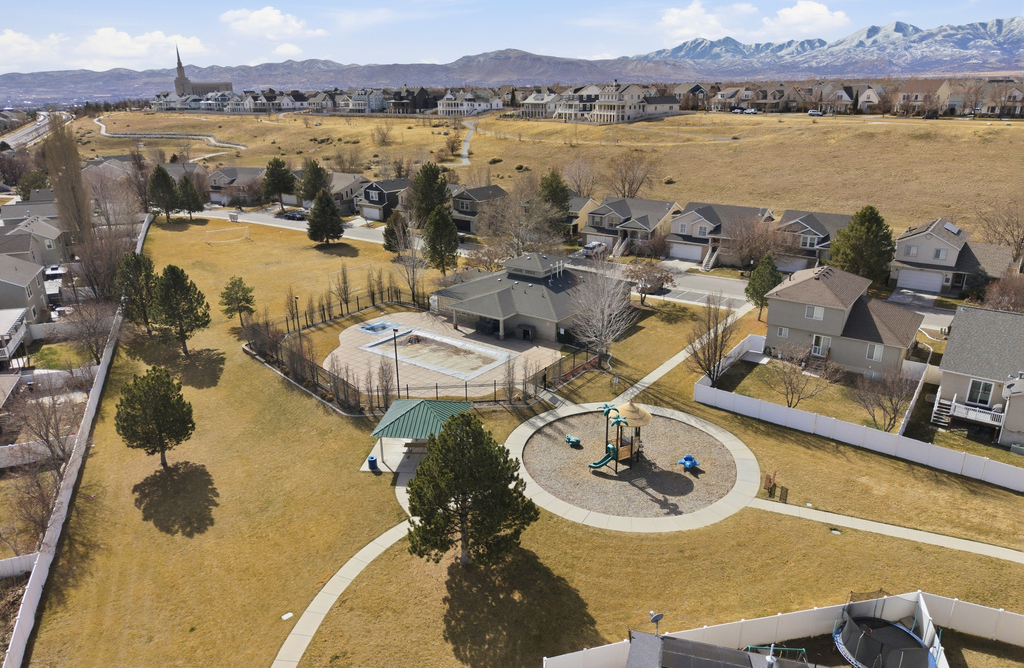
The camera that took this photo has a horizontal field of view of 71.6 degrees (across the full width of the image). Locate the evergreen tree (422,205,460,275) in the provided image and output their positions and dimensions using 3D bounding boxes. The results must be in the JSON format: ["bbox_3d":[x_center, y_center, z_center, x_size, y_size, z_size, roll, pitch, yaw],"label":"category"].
[{"bbox_3d":[-10.687,-13.932,107.029,5.420,10.550,5.420,0,20,0],"label":"evergreen tree"}]

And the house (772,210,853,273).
[{"bbox_3d":[45.192,-13.746,103.646,11.600,7.600,12.500,12,24,31],"label":"house"}]

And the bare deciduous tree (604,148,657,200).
[{"bbox_3d":[25.388,-34.106,152.119,11.130,10.950,11.130,0,20,0],"label":"bare deciduous tree"}]

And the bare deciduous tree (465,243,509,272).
[{"bbox_3d":[-3.644,-10.553,101.469,6.286,4.842,6.286,0,20,0],"label":"bare deciduous tree"}]

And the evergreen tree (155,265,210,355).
[{"bbox_3d":[-34.083,-2.378,73.552,5.265,9.928,5.265,0,20,0],"label":"evergreen tree"}]

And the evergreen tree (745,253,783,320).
[{"bbox_3d":[28.939,-5.360,81.640,4.375,8.103,4.375,-1,18,0],"label":"evergreen tree"}]

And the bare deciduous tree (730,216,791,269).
[{"bbox_3d":[35.479,-12.810,101.166,8.577,7.908,8.577,0,20,0],"label":"bare deciduous tree"}]

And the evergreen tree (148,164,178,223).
[{"bbox_3d":[-69.316,-27.833,141.319,5.570,11.570,5.570,0,20,0],"label":"evergreen tree"}]

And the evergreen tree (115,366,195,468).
[{"bbox_3d":[-26.785,6.373,53.318,5.990,8.490,5.990,0,20,0],"label":"evergreen tree"}]

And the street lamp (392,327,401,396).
[{"bbox_3d":[-10.001,2.828,62.667,0.450,6.787,0.600,3,20,10],"label":"street lamp"}]

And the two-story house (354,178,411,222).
[{"bbox_3d":[-26.460,-28.523,147.874,11.200,7.500,11.800,14,25,36],"label":"two-story house"}]

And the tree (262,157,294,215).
[{"bbox_3d":[-49.490,-31.693,150.646,6.621,11.647,6.621,0,20,0],"label":"tree"}]

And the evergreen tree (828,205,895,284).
[{"bbox_3d":[45.029,-11.181,91.124,8.084,10.759,8.084,-1,18,0],"label":"evergreen tree"}]

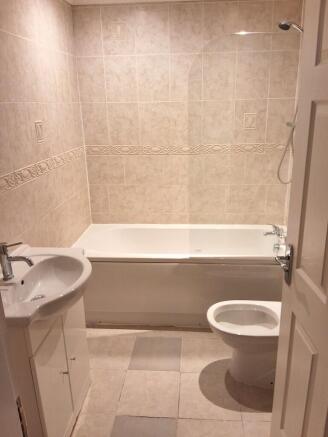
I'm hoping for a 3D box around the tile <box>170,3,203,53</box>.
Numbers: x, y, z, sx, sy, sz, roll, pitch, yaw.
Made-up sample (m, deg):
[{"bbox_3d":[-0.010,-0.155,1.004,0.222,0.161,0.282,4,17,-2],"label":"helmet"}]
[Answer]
[{"bbox_3d":[0.167,-1.419,2.634,0.253,0.352,0.012,0,17,4],"label":"tile"}]

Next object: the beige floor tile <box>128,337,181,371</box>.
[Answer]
[{"bbox_3d":[-0.049,0.900,2.353,0.327,0.012,0.343,0,17,4],"label":"beige floor tile"}]

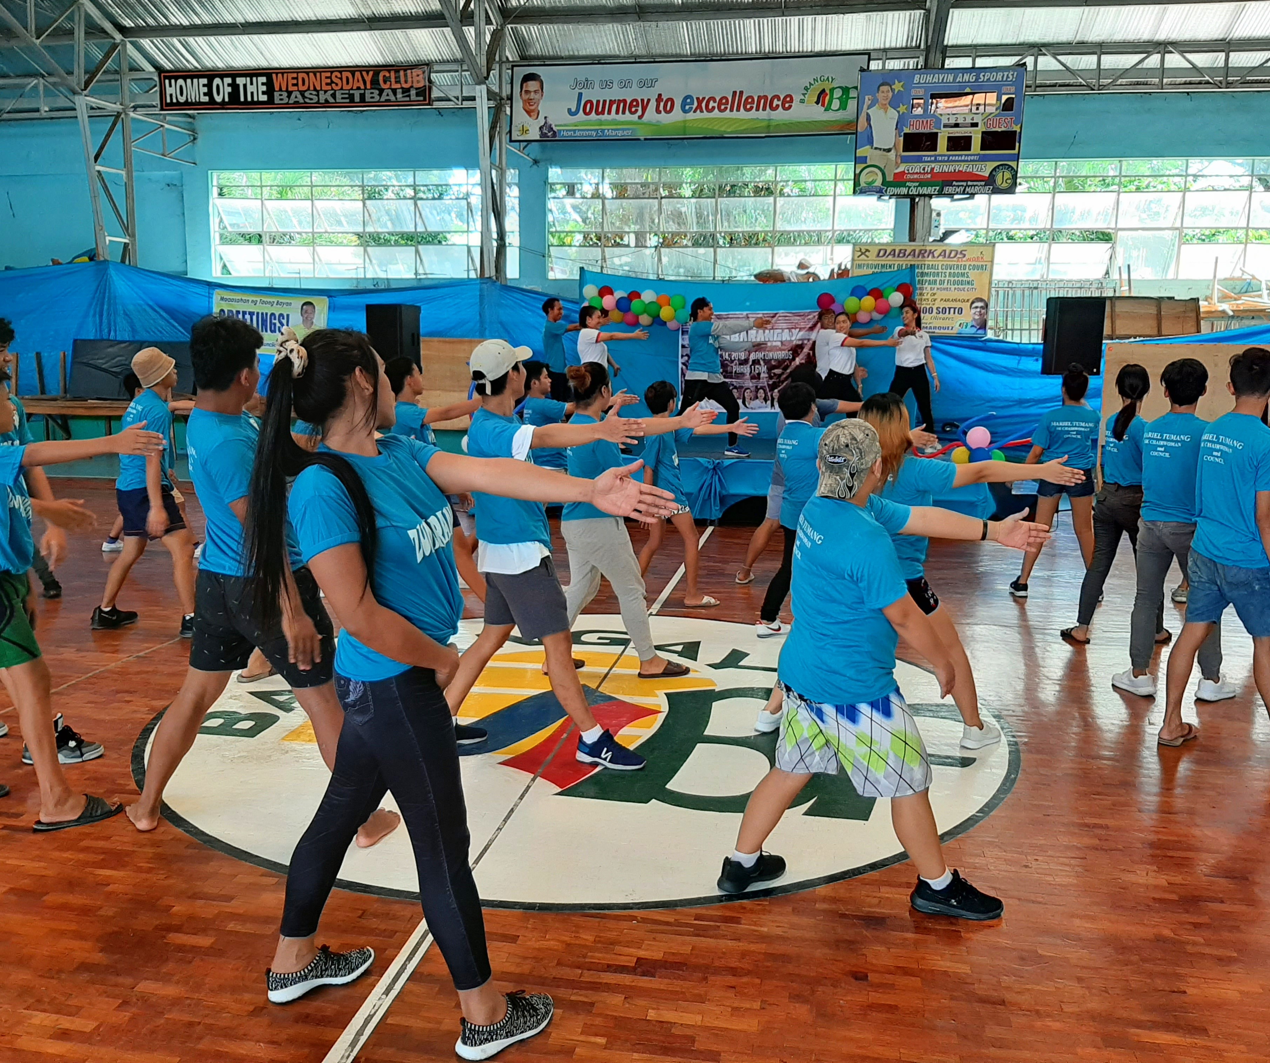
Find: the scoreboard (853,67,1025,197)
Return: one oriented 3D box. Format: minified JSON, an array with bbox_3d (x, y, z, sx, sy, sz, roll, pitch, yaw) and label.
[{"bbox_3d":[3.371,-4.419,11.785,1.780,1.330,0.180,2,9,9],"label":"scoreboard"}]

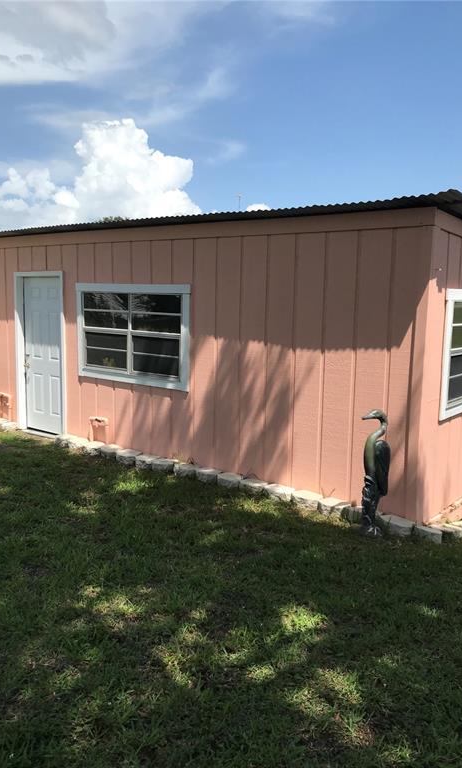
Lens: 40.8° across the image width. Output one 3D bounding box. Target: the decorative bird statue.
[{"bbox_3d":[1.152,0.697,4.933,0.300,0.980,0.210,-4,10,-32],"label":"decorative bird statue"}]

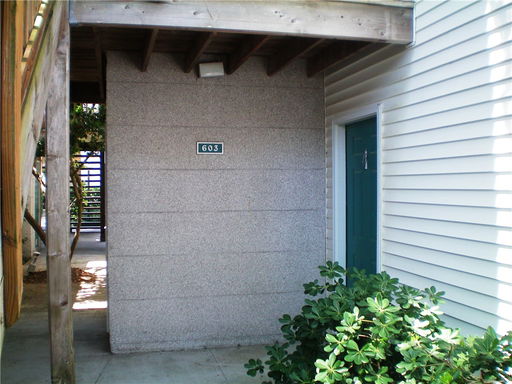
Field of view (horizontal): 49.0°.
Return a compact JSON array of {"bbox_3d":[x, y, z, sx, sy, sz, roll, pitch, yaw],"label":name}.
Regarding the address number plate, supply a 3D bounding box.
[{"bbox_3d":[-0.437,-0.416,5.389,0.256,0.120,0.020,-1,1,-13],"label":"address number plate"}]

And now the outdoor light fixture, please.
[{"bbox_3d":[-0.423,-1.146,5.331,0.230,0.125,0.110,-5,2,-13],"label":"outdoor light fixture"}]

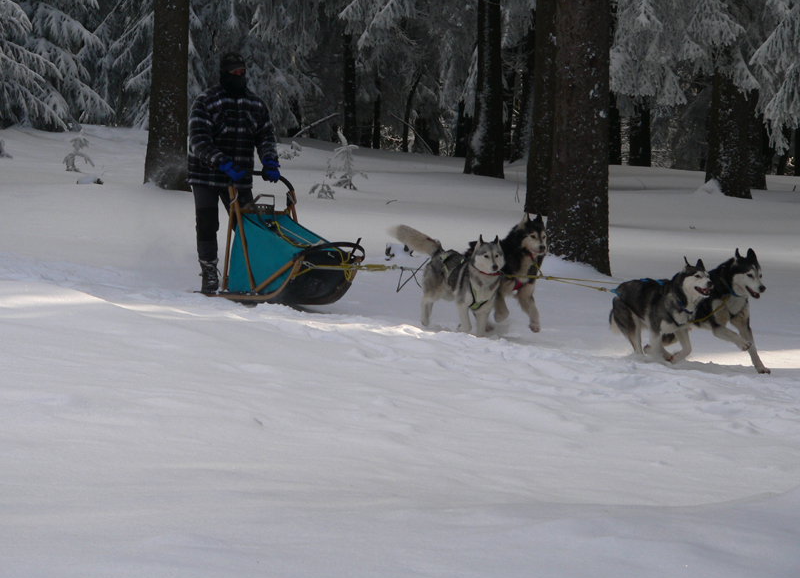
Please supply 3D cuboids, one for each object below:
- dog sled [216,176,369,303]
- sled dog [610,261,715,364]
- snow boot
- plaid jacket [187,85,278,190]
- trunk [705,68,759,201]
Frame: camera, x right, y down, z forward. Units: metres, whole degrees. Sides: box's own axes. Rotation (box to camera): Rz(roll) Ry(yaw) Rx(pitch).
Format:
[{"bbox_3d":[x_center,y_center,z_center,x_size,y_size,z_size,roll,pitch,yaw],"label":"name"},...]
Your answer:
[{"bbox_3d":[-0.892,-0.382,29.100,0.550,0.920,1.650,2,4,-29],"label":"dog sled"},{"bbox_3d":[1.644,0.135,24.700,0.260,0.630,0.820,-3,4,-37],"label":"sled dog"},{"bbox_3d":[-1.440,-0.095,29.700,0.130,0.250,0.300,-1,4,-18],"label":"snow boot"},{"bbox_3d":[-1.260,-1.139,29.550,0.640,0.760,0.420,-1,4,-17],"label":"plaid jacket"},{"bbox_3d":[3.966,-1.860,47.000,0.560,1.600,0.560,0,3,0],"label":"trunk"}]

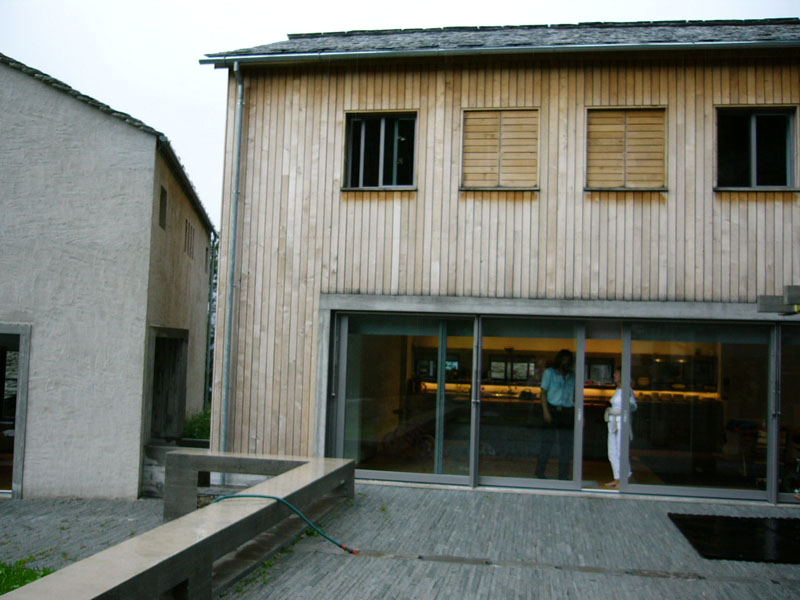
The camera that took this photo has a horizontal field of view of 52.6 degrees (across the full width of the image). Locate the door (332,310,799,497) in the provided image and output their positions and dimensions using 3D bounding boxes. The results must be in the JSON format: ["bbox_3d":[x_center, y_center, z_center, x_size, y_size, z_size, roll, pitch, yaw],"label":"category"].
[{"bbox_3d":[1.937,1.358,10.693,5.853,2.262,0.150,1,-4,8],"label":"door"}]

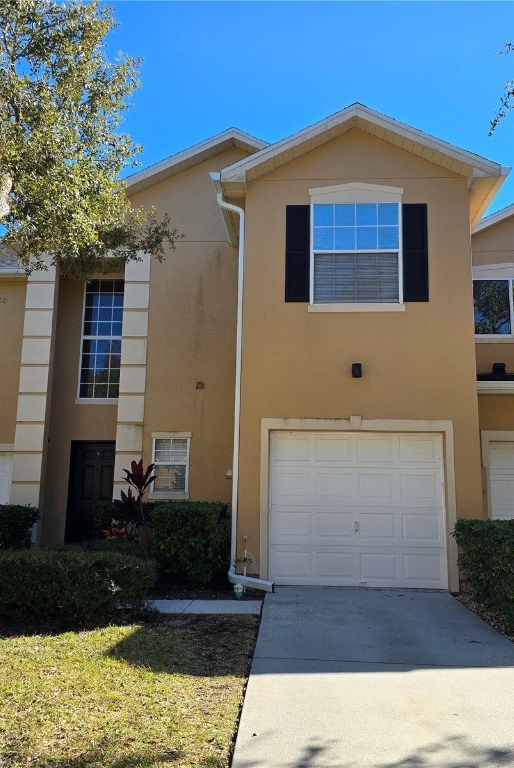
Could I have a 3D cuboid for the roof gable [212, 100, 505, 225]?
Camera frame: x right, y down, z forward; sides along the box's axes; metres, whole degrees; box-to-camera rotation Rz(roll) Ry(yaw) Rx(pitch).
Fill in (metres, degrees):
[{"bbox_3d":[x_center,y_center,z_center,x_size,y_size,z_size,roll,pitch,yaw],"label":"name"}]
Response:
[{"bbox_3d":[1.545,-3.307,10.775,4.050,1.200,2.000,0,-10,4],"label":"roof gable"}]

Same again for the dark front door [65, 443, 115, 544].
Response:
[{"bbox_3d":[-3.108,2.115,13.051,1.000,2.050,0.080,0,-10,4],"label":"dark front door"}]

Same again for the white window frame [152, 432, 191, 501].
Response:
[{"bbox_3d":[-1.490,1.420,11.858,0.660,1.140,0.100,0,-10,3],"label":"white window frame"}]

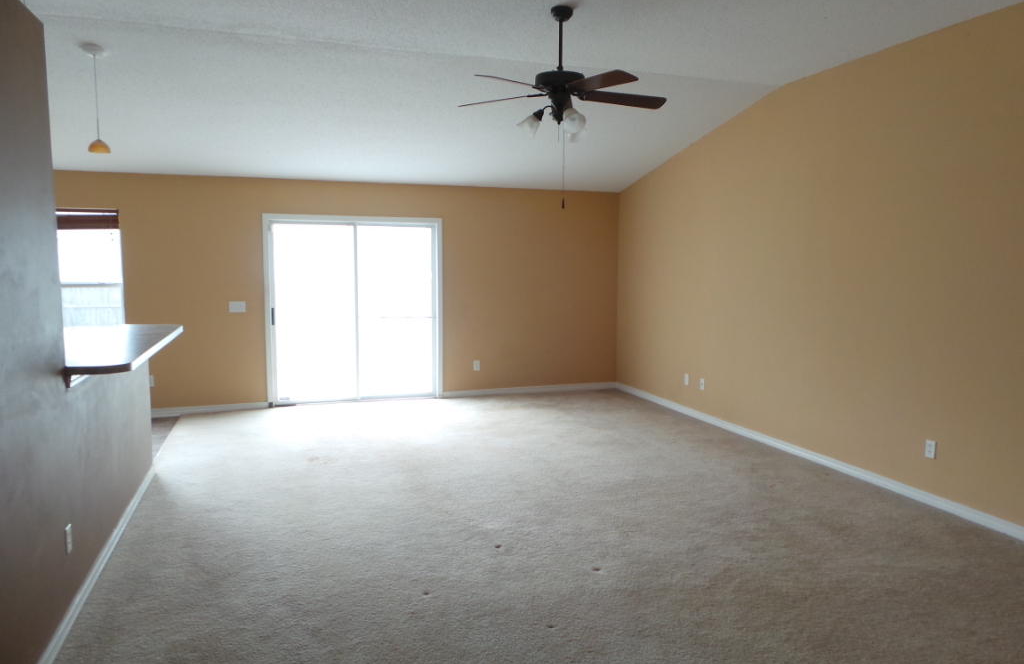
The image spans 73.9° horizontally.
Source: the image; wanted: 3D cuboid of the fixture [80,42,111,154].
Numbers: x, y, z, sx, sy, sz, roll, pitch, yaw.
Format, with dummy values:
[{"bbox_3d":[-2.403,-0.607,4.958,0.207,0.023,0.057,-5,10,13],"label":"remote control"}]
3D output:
[{"bbox_3d":[-2.763,-1.532,4.535,0.140,0.668,0.140,-2,6,-19],"label":"fixture"}]

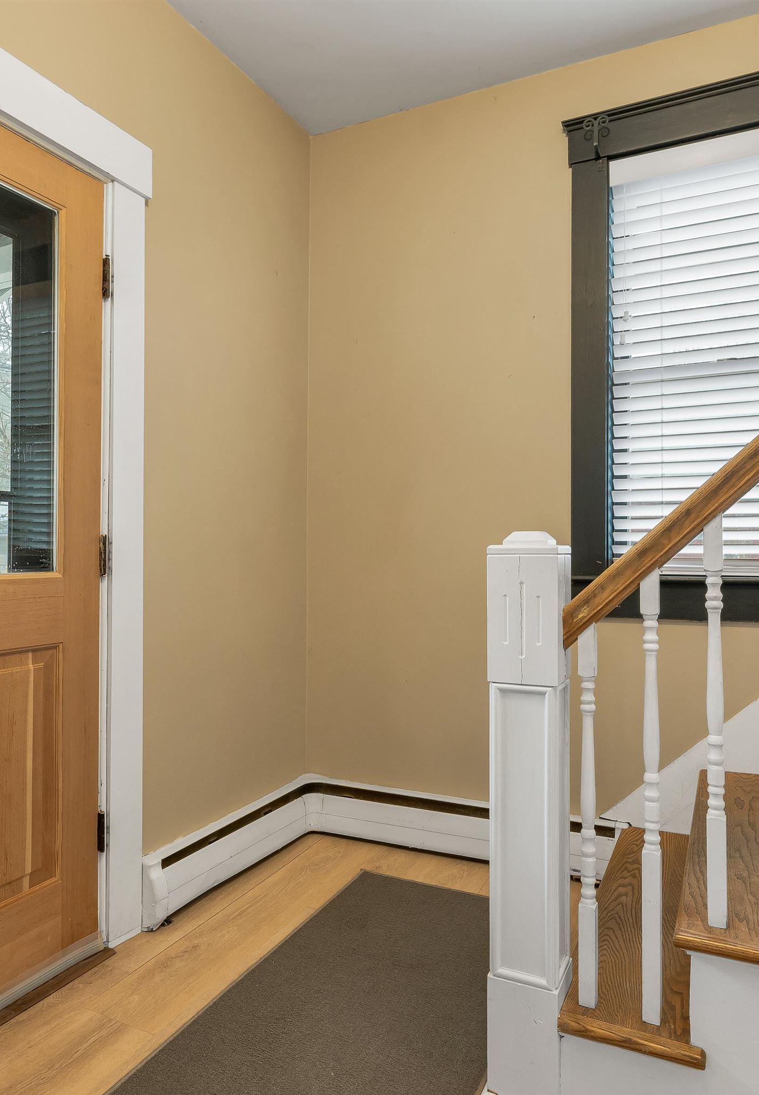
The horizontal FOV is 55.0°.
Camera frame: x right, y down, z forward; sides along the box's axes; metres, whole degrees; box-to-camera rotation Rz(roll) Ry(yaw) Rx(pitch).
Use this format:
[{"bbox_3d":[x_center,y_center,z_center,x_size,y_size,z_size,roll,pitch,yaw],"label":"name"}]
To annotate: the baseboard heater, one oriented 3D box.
[{"bbox_3d":[0.062,0.998,2.239,1.229,0.212,0.908,0,0,26],"label":"baseboard heater"}]

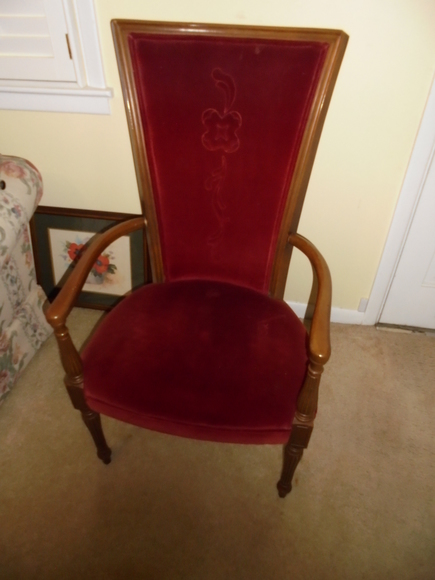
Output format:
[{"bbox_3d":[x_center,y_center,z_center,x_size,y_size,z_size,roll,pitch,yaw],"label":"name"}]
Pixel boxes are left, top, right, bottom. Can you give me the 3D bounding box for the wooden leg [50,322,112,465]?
[{"bbox_3d":[-0.357,0.322,1.199,0.057,0.617,0.057,7,39,8],"label":"wooden leg"}]

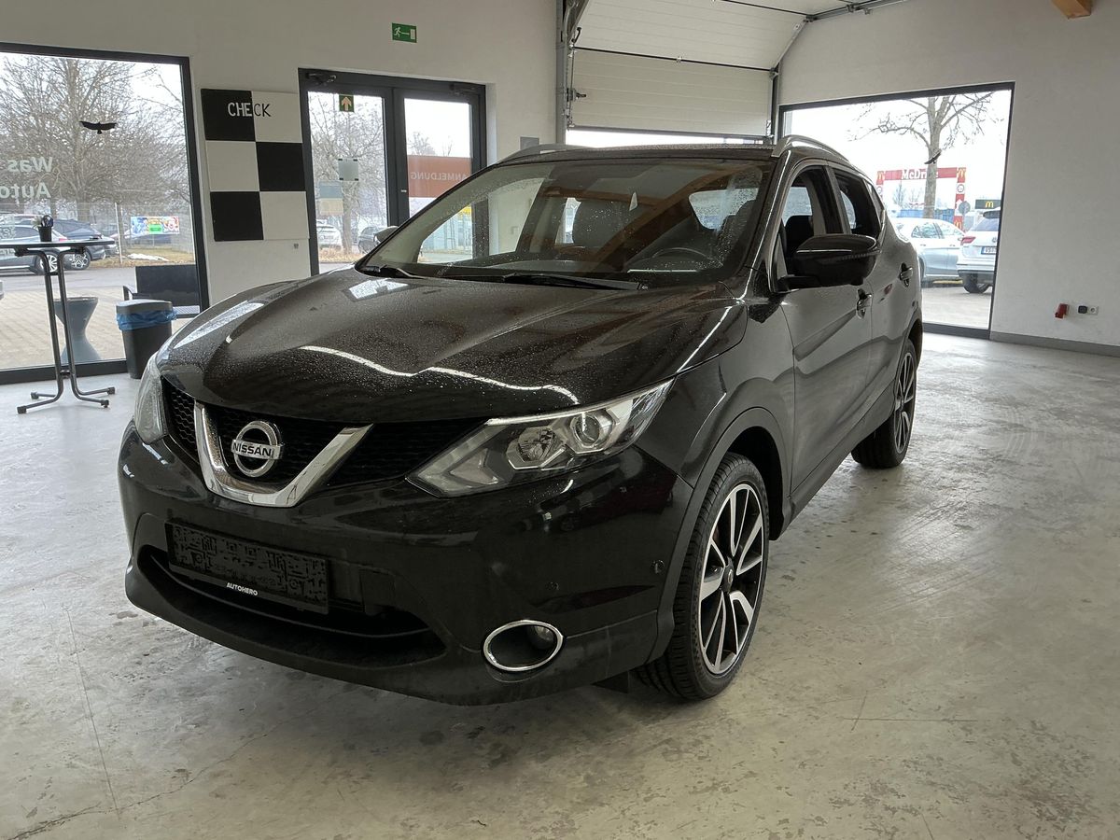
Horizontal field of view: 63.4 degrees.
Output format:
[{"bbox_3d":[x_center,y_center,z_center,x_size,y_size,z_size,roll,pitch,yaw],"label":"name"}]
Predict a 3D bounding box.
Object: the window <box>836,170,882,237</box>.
[{"bbox_3d":[1.272,-0.874,3.856,0.060,0.370,0.740,-18,1,32],"label":"window"}]

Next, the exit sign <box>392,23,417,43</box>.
[{"bbox_3d":[-1.470,-3.656,8.583,0.262,0.152,0.025,-9,15,-34],"label":"exit sign"}]

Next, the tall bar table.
[{"bbox_3d":[-3.526,-0.665,6.387,0.800,1.115,0.800,-9,15,-34],"label":"tall bar table"}]

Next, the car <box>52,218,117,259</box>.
[{"bbox_3d":[-16.177,-5.363,27.697,4.450,1.540,1.850,-5,13,-20],"label":"car"}]

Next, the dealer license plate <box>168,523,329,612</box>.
[{"bbox_3d":[-0.729,0.335,2.090,0.525,0.122,0.030,7,15,29],"label":"dealer license plate"}]

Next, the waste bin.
[{"bbox_3d":[-3.449,-0.675,7.585,0.385,0.610,0.310,-9,15,-34],"label":"waste bin"}]

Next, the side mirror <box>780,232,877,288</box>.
[{"bbox_3d":[0.847,-0.486,2.775,0.250,0.180,0.200,7,15,29],"label":"side mirror"}]

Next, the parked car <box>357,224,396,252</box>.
[{"bbox_3d":[-9.523,-9.485,47.836,1.800,1.500,4.400,-5,13,-19],"label":"parked car"}]

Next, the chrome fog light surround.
[{"bbox_3d":[-0.077,0.483,1.961,0.180,0.125,0.060,0,13,0],"label":"chrome fog light surround"}]

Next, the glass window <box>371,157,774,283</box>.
[{"bbox_3d":[0.055,-0.747,3.249,1.440,0.120,0.890,7,42,29],"label":"glass window"}]

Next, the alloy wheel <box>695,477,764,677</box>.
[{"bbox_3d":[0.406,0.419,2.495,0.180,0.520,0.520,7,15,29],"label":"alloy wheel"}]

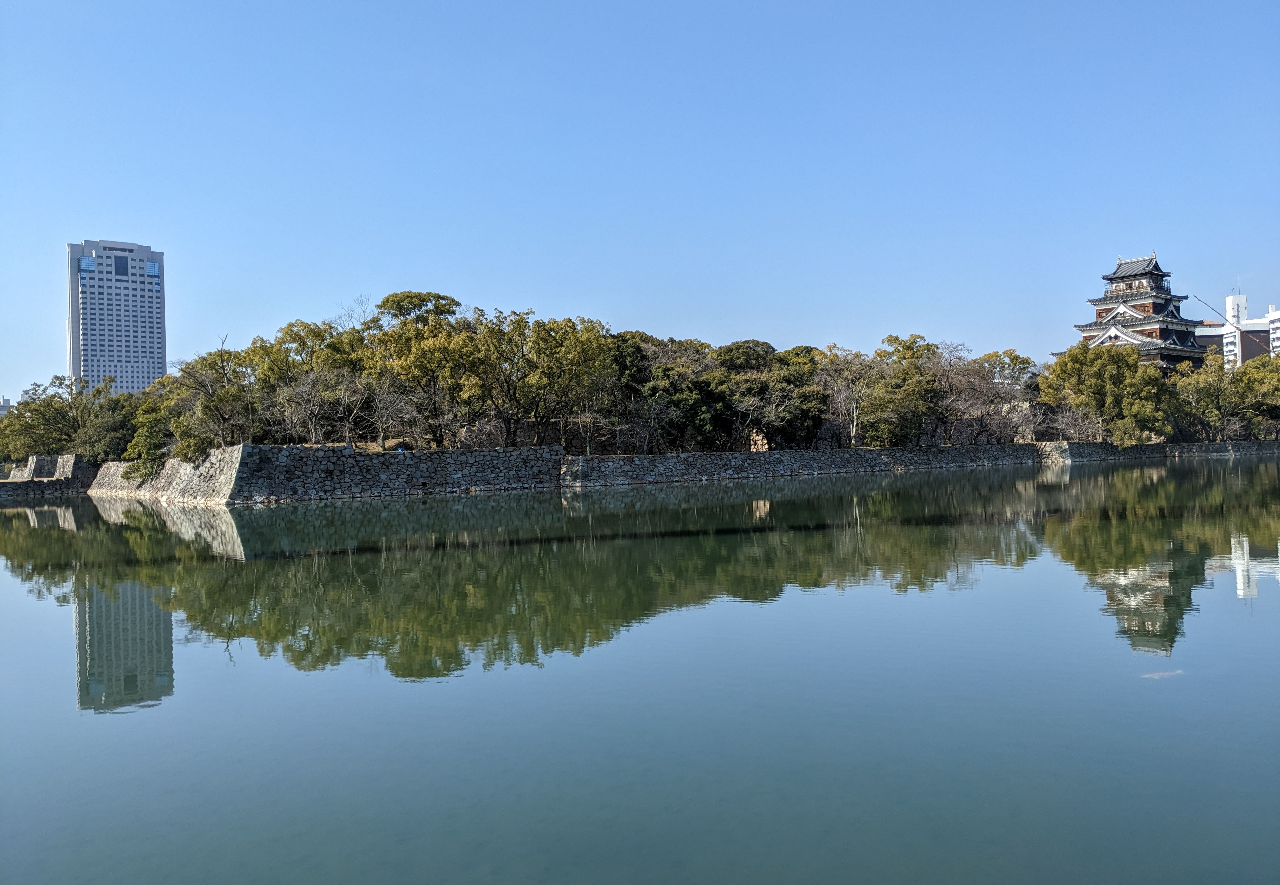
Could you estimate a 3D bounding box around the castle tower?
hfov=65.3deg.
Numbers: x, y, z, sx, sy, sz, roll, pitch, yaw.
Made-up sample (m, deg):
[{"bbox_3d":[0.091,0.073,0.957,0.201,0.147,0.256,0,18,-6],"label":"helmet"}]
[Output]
[{"bbox_3d":[100.160,-25.050,204.710,21.000,27.800,22.800,-1,-1,-39],"label":"castle tower"}]

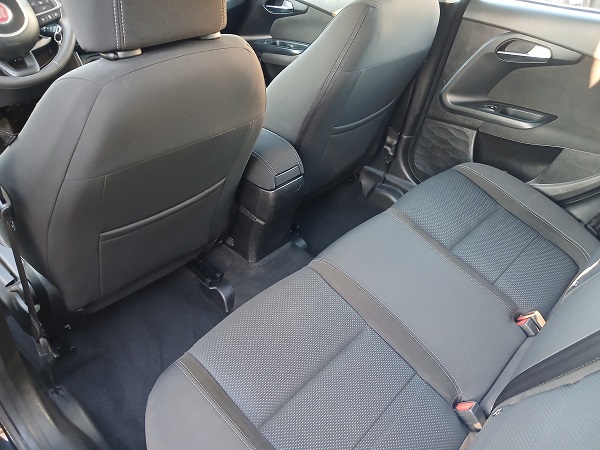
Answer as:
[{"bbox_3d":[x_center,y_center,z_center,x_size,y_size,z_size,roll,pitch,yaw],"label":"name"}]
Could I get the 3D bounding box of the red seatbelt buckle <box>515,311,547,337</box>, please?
[{"bbox_3d":[0.565,0.241,1.140,0.054,0.034,0.046,-28,83,-34],"label":"red seatbelt buckle"}]

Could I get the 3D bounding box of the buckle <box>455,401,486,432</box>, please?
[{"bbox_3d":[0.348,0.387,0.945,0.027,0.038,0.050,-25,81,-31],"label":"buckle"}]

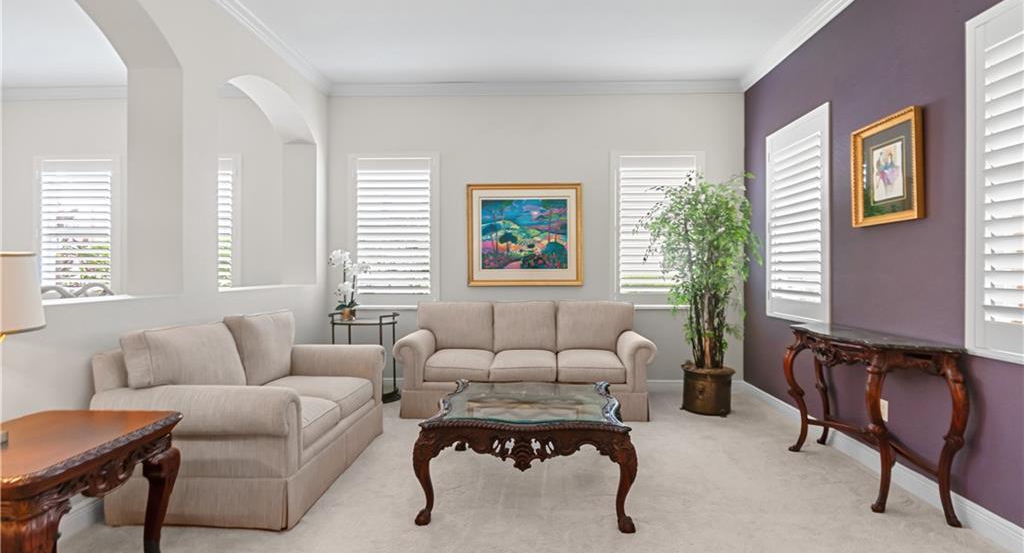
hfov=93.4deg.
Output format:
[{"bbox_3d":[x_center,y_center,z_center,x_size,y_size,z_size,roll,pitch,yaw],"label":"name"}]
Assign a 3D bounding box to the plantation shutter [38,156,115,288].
[{"bbox_3d":[-4.505,-0.523,4.982,0.797,1.386,0.059,0,1,2],"label":"plantation shutter"}]

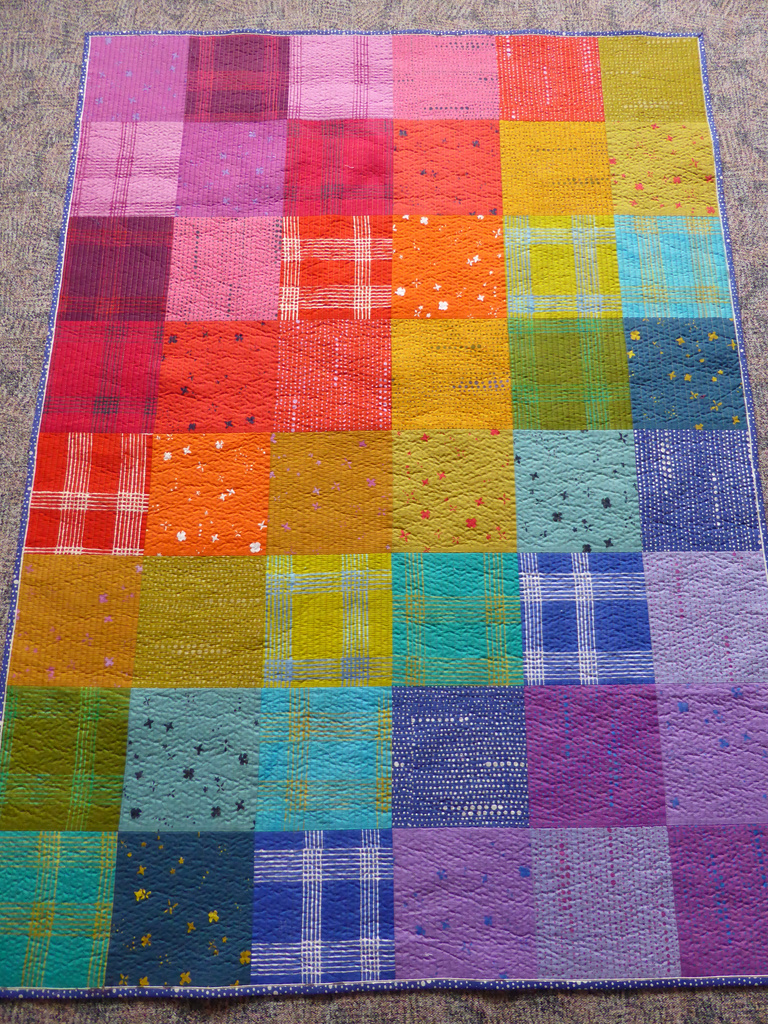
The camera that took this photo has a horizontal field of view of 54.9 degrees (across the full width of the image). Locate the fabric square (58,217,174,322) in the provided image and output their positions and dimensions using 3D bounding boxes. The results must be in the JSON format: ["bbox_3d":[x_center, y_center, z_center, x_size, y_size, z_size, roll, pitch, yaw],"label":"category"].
[{"bbox_3d":[-0.559,-0.508,1.551,0.224,0.012,0.246,0,75,0],"label":"fabric square"}]

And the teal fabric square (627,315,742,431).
[{"bbox_3d":[0.527,-0.242,1.300,0.195,0.010,0.213,0,75,1],"label":"teal fabric square"}]

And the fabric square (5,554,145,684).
[{"bbox_3d":[-0.562,0.201,1.366,0.229,0.010,0.243,0,76,1],"label":"fabric square"}]

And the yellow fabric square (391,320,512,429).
[{"bbox_3d":[0.135,-0.276,1.486,0.237,0.012,0.242,0,75,0],"label":"yellow fabric square"}]

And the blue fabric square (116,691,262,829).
[{"bbox_3d":[-0.338,0.433,1.303,0.233,0.010,0.241,0,76,1],"label":"blue fabric square"}]

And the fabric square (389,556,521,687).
[{"bbox_3d":[0.119,0.172,1.198,0.211,0.010,0.214,0,75,1],"label":"fabric square"}]

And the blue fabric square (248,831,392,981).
[{"bbox_3d":[-0.101,0.657,1.241,0.235,0.010,0.234,0,76,1],"label":"blue fabric square"}]

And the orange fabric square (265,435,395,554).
[{"bbox_3d":[-0.102,-0.037,1.425,0.235,0.012,0.245,0,75,0],"label":"orange fabric square"}]

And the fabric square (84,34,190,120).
[{"bbox_3d":[-0.558,-0.976,1.674,0.229,0.012,0.235,0,75,0],"label":"fabric square"}]

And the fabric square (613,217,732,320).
[{"bbox_3d":[0.527,-0.447,1.353,0.196,0.010,0.210,0,75,1],"label":"fabric square"}]

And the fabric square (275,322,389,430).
[{"bbox_3d":[-0.101,-0.273,1.487,0.233,0.012,0.244,0,75,0],"label":"fabric square"}]

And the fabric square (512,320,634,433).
[{"bbox_3d":[0.369,-0.274,1.475,0.233,0.010,0.240,0,76,1],"label":"fabric square"}]

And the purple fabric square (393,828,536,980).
[{"bbox_3d":[0.134,0.655,1.243,0.235,0.012,0.230,0,75,0],"label":"purple fabric square"}]

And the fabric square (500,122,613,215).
[{"bbox_3d":[0.349,-0.700,1.502,0.221,0.012,0.224,0,76,0],"label":"fabric square"}]

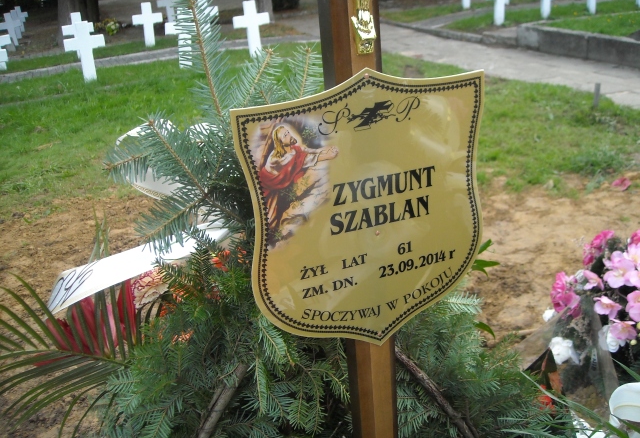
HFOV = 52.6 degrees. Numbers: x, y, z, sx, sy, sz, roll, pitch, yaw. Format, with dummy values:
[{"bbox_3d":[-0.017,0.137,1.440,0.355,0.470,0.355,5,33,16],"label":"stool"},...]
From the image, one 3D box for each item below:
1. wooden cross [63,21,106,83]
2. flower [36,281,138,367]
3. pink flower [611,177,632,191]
[{"bbox_3d":[-3.200,-2.282,8.848,0.536,0.800,0.100,-9,23,-13],"label":"wooden cross"},{"bbox_3d":[-0.332,0.147,0.920,0.125,0.105,0.100,-6,22,0],"label":"flower"},{"bbox_3d":[1.654,-0.189,3.550,0.110,0.055,0.100,-6,22,0],"label":"pink flower"}]

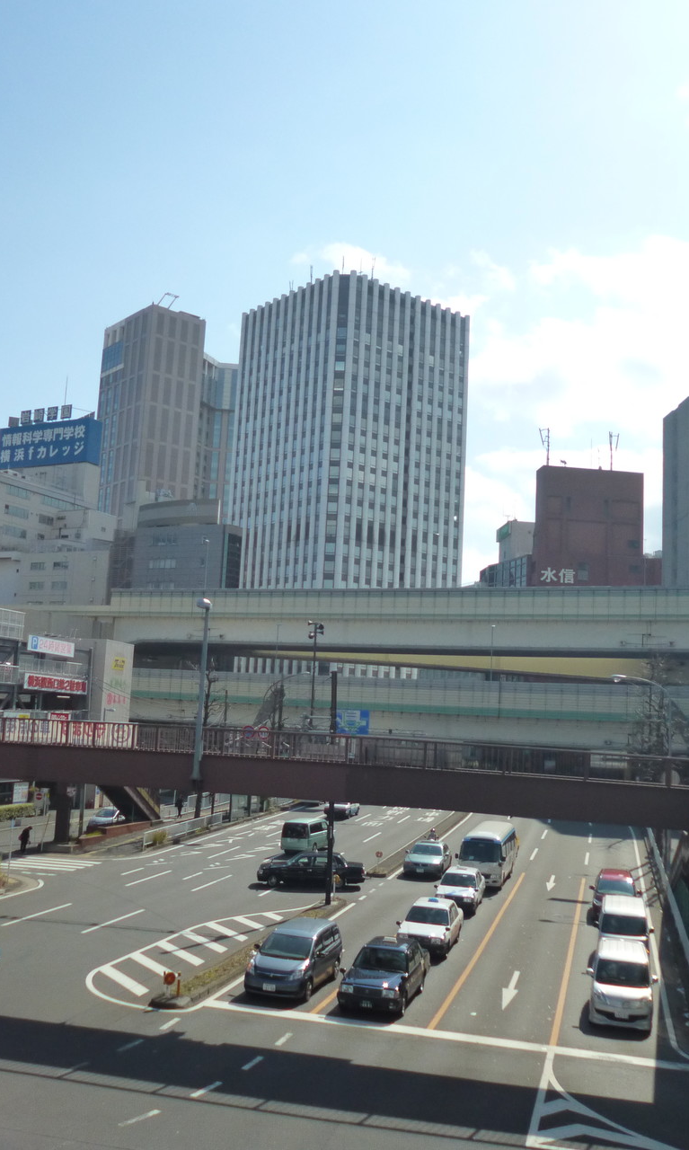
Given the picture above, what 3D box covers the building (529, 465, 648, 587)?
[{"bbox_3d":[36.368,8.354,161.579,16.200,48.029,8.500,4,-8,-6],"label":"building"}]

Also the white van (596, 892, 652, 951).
[{"bbox_3d":[9.644,12.491,36.885,1.690,1.870,4.500,1,-8,14],"label":"white van"}]

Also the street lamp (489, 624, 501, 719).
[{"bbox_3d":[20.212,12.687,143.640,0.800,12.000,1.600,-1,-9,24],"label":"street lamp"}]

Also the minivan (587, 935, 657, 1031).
[{"bbox_3d":[7.800,11.463,29.844,1.620,1.750,3.750,1,-8,14],"label":"minivan"}]

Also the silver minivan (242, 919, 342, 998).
[{"bbox_3d":[-1.387,11.221,31.383,1.695,1.830,4.500,1,-8,14],"label":"silver minivan"}]

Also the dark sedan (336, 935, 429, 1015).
[{"bbox_3d":[1.211,11.353,30.373,1.695,1.520,4.680,1,-8,14],"label":"dark sedan"}]

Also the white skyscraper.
[{"bbox_3d":[0.282,-9.963,240.648,36.500,102.600,36.500,9,-10,-39],"label":"white skyscraper"}]

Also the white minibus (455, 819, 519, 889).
[{"bbox_3d":[7.408,14.254,54.155,2.050,2.650,6.700,1,-9,15],"label":"white minibus"}]

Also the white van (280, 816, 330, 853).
[{"bbox_3d":[-2.051,15.431,62.813,1.690,1.850,4.550,0,-9,18],"label":"white van"}]

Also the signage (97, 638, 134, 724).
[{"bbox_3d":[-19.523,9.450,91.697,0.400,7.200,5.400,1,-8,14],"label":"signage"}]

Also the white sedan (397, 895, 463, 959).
[{"bbox_3d":[3.162,12.581,38.358,1.695,1.520,4.650,1,-8,14],"label":"white sedan"}]

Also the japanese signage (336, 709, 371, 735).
[{"bbox_3d":[0.647,11.457,82.000,2.700,2.100,0.150,1,-9,16],"label":"japanese signage"}]

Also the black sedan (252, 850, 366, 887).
[{"bbox_3d":[-1.636,14.231,51.369,4.800,1.490,1.710,4,-8,-10],"label":"black sedan"}]

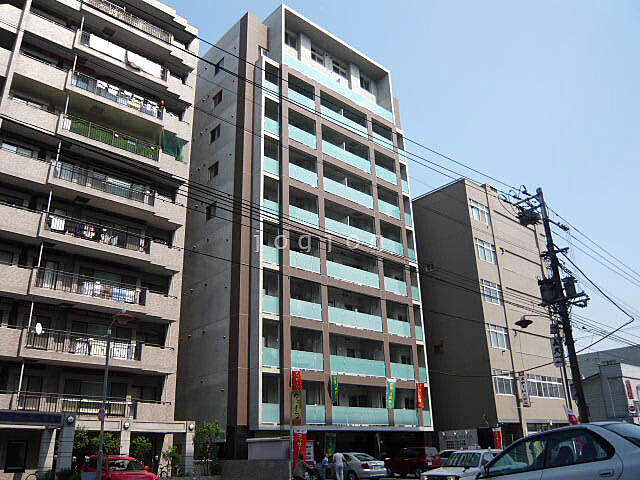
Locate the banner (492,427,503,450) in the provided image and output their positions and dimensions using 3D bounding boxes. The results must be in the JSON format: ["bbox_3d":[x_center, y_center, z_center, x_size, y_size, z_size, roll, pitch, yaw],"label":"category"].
[{"bbox_3d":[11.187,12.582,32.172,0.600,1.750,0.060,-3,-22,3],"label":"banner"}]

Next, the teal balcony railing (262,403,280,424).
[{"bbox_3d":[-2.485,8.872,26.366,1.160,1.040,0.080,17,-28,-38],"label":"teal balcony railing"}]

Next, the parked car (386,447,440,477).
[{"bbox_3d":[6.029,15.112,35.475,1.700,1.600,4.200,17,-28,-38],"label":"parked car"}]

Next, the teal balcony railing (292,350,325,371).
[{"bbox_3d":[-0.689,6.816,29.169,2.420,1.000,0.100,17,-28,-40],"label":"teal balcony railing"}]

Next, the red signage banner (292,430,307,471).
[{"bbox_3d":[-0.962,9.904,24.300,0.580,1.750,0.060,1,-22,-8],"label":"red signage banner"}]

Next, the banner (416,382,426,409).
[{"bbox_3d":[6.763,10.402,34.564,0.520,1.650,0.060,7,-23,-22],"label":"banner"}]

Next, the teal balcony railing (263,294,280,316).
[{"bbox_3d":[-2.709,3.665,29.131,1.220,1.000,0.100,17,-28,-40],"label":"teal balcony railing"}]

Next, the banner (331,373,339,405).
[{"bbox_3d":[0.846,8.520,29.405,0.450,1.680,0.060,9,-24,-26],"label":"banner"}]

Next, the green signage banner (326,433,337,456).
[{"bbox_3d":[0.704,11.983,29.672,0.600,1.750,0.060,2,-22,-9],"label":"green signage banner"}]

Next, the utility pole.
[{"bbox_3d":[9.039,3.153,19.121,1.100,11.300,1.900,17,-28,-38],"label":"utility pole"}]

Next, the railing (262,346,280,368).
[{"bbox_3d":[-2.577,6.263,27.410,1.160,1.040,0.080,17,-28,-38],"label":"railing"}]

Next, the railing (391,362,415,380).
[{"bbox_3d":[5.572,8.757,34.651,2.430,1.000,0.100,17,-28,-40],"label":"railing"}]

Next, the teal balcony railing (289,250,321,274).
[{"bbox_3d":[-0.857,1.312,30.397,2.351,0.941,0.080,17,-28,-39],"label":"teal balcony railing"}]

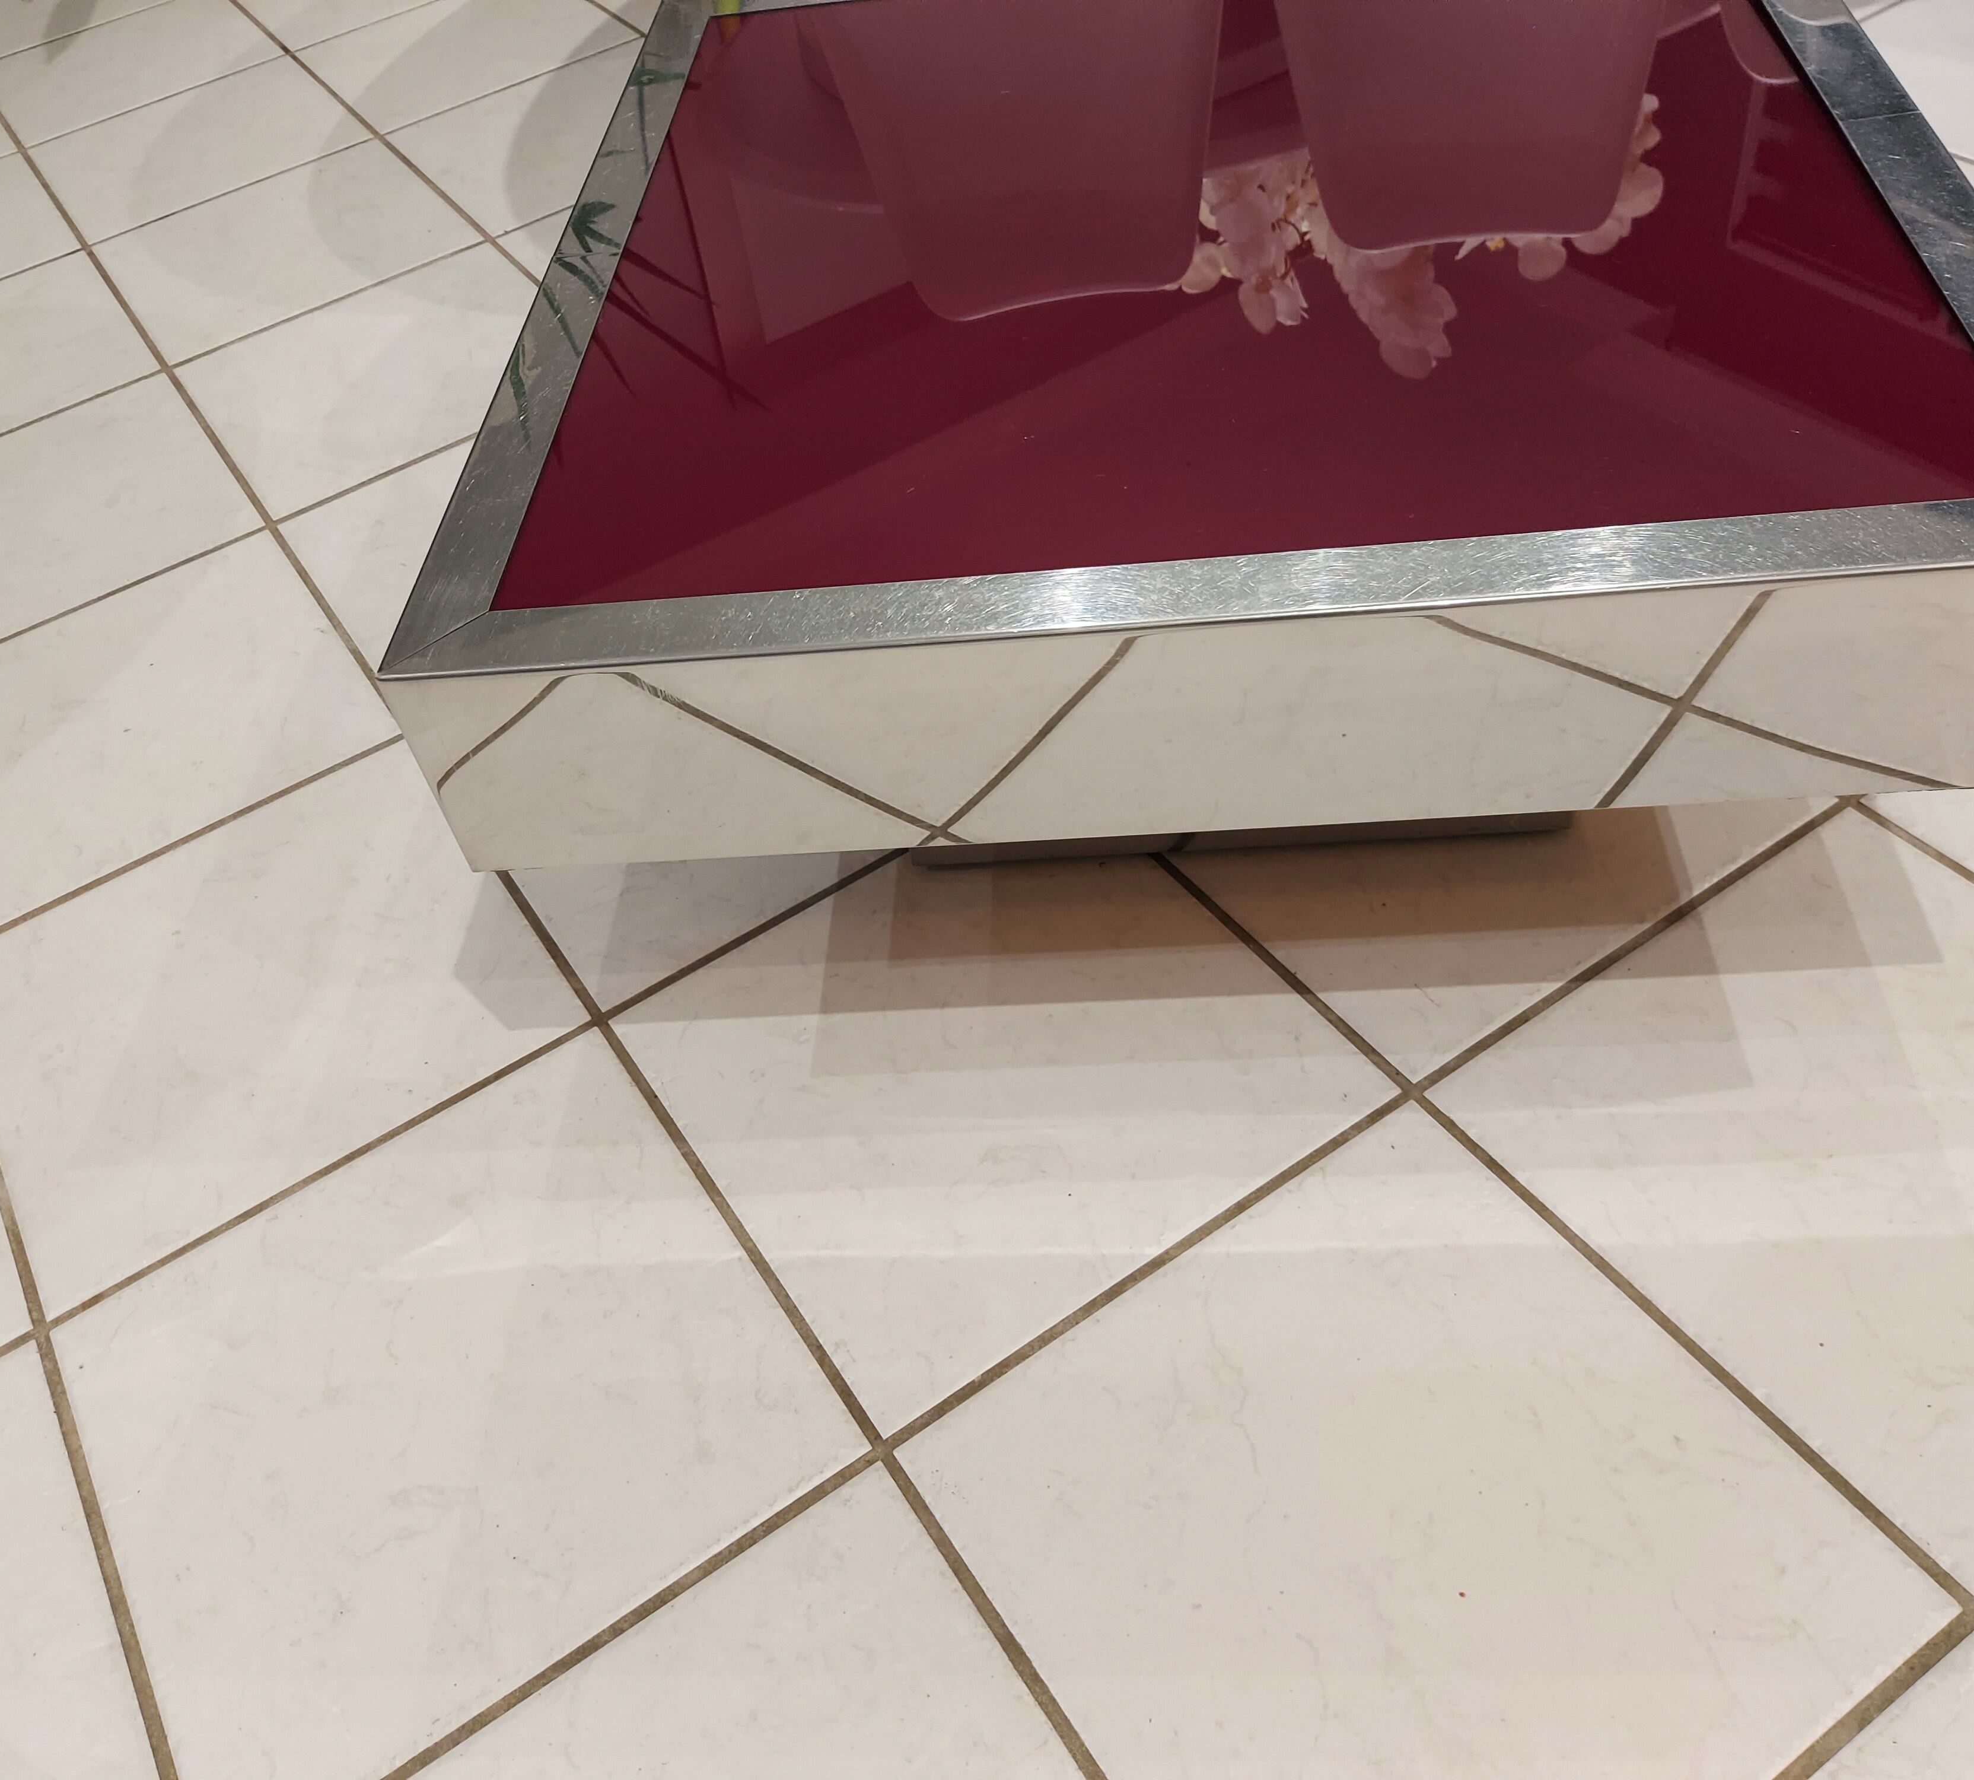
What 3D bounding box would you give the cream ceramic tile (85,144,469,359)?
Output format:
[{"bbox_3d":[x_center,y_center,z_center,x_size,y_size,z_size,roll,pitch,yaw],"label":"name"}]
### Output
[{"bbox_3d":[-0.860,-0.788,2.098,0.387,0.010,0.387,-30,50,-17],"label":"cream ceramic tile"}]

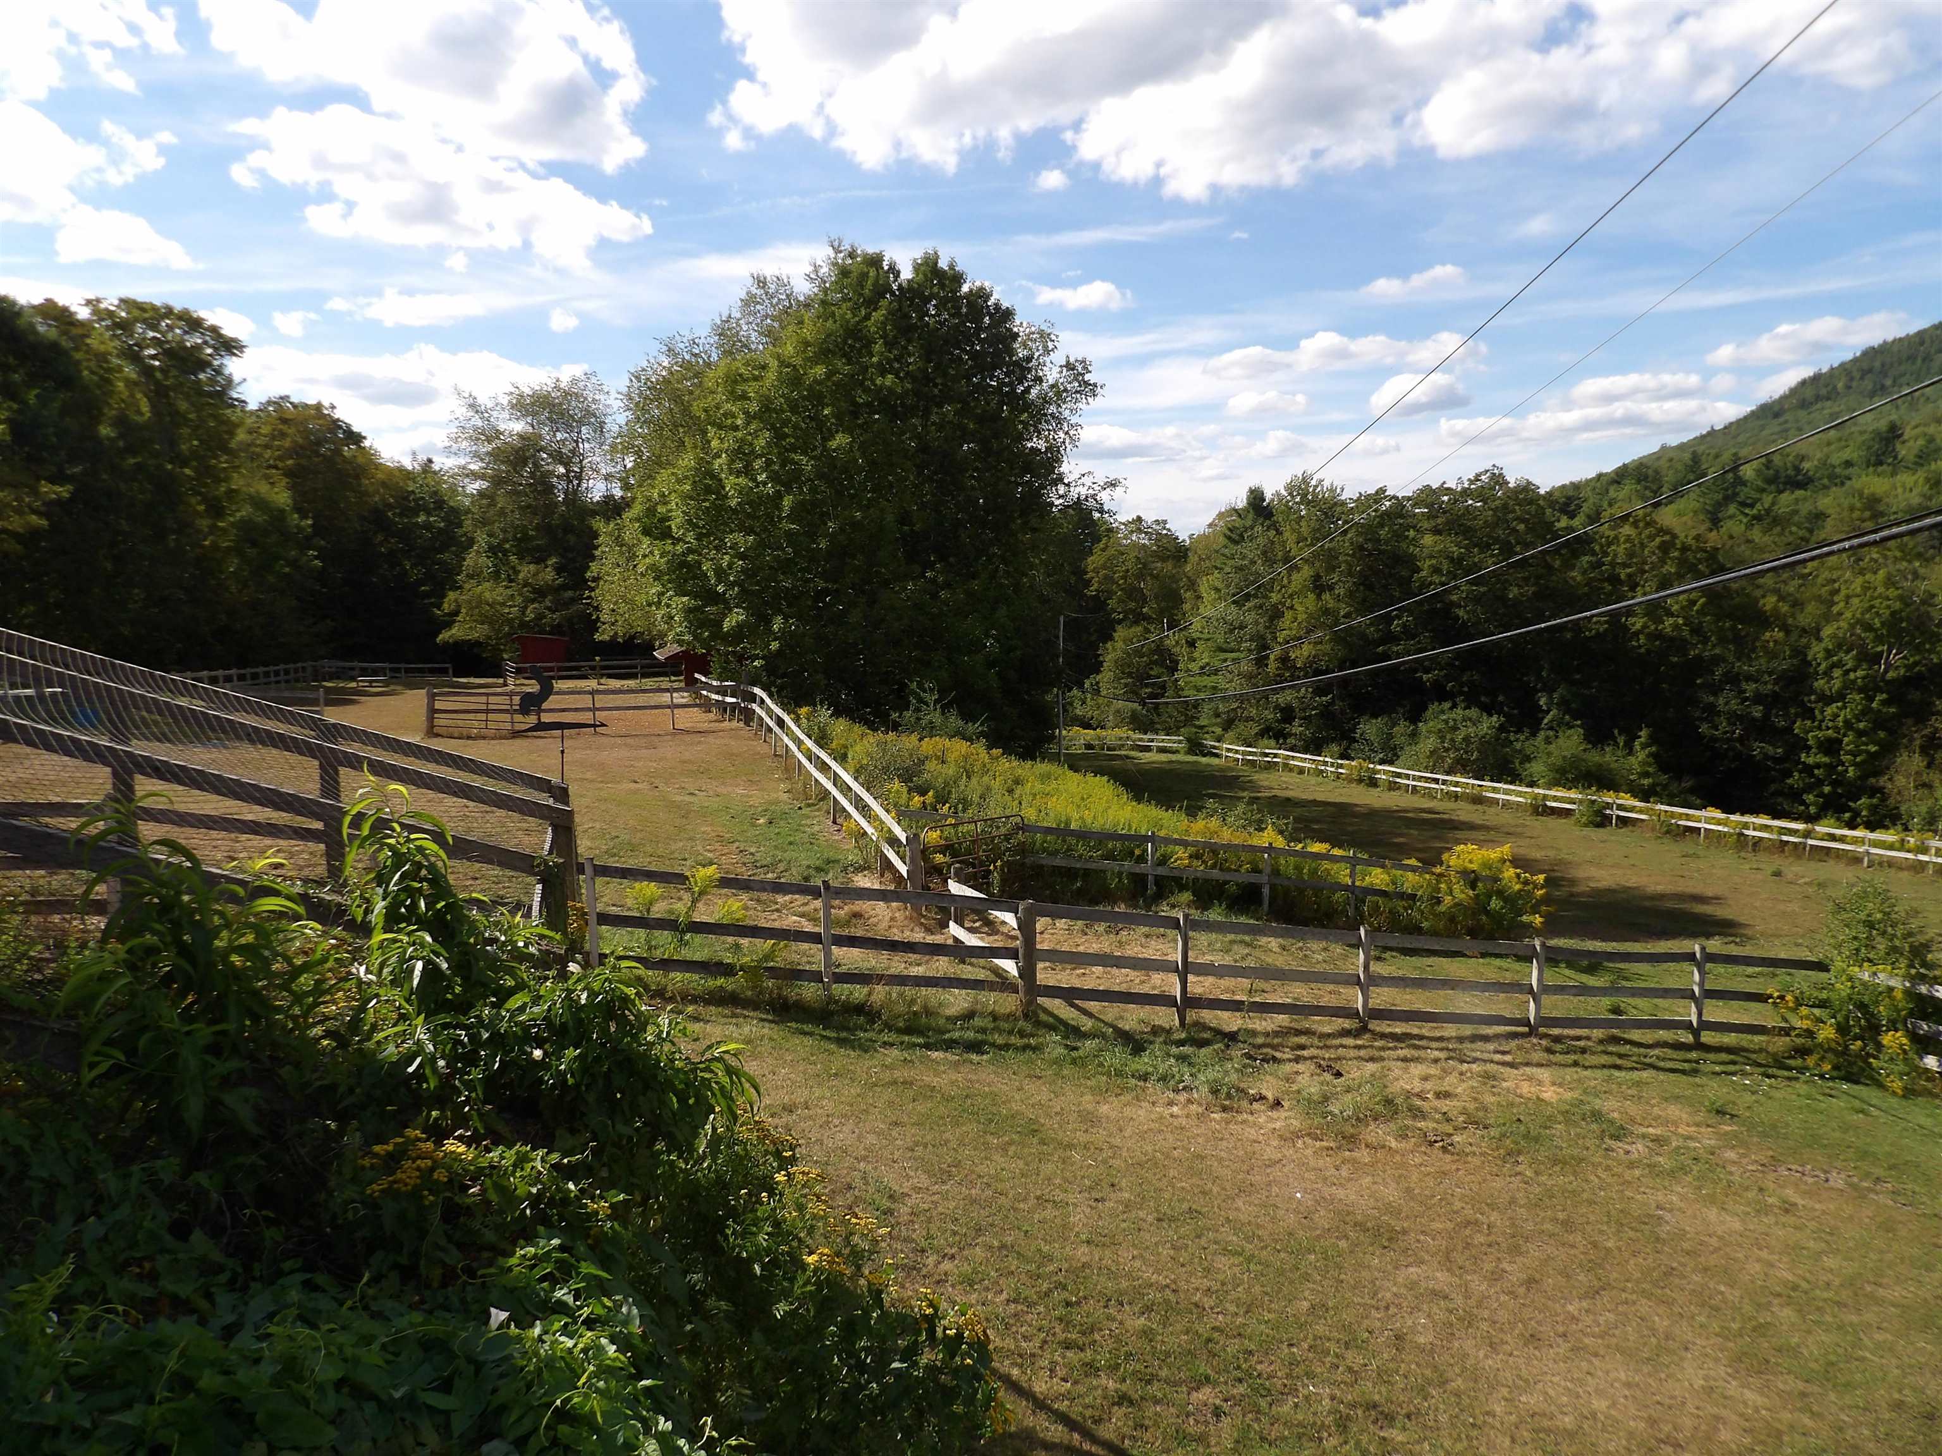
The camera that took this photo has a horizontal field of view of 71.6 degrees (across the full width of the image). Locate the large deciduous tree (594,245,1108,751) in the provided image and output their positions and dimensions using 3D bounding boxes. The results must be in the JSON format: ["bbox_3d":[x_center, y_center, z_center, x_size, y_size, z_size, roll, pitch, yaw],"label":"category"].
[{"bbox_3d":[-4.718,-8.928,53.000,19.500,19.800,17.500,0,4,0],"label":"large deciduous tree"}]

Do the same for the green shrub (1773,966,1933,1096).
[{"bbox_3d":[11.970,4.124,18.300,2.100,1.750,1.600,0,4,0],"label":"green shrub"}]

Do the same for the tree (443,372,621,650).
[{"bbox_3d":[-29.182,-13.588,89.000,12.000,19.500,11.000,0,4,0],"label":"tree"}]

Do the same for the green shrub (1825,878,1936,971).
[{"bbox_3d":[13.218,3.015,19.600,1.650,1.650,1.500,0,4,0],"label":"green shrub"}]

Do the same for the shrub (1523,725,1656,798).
[{"bbox_3d":[30.763,1.850,67.000,6.700,3.900,5.000,0,4,0],"label":"shrub"}]

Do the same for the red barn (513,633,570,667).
[{"bbox_3d":[-26.148,-4.389,82.000,3.300,2.800,3.800,-1,4,-15],"label":"red barn"}]

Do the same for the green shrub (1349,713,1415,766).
[{"bbox_3d":[25.391,0.888,83.000,4.200,3.600,3.600,0,4,0],"label":"green shrub"}]

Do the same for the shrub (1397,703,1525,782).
[{"bbox_3d":[27.435,1.021,75.500,7.100,4.800,5.800,0,4,0],"label":"shrub"}]

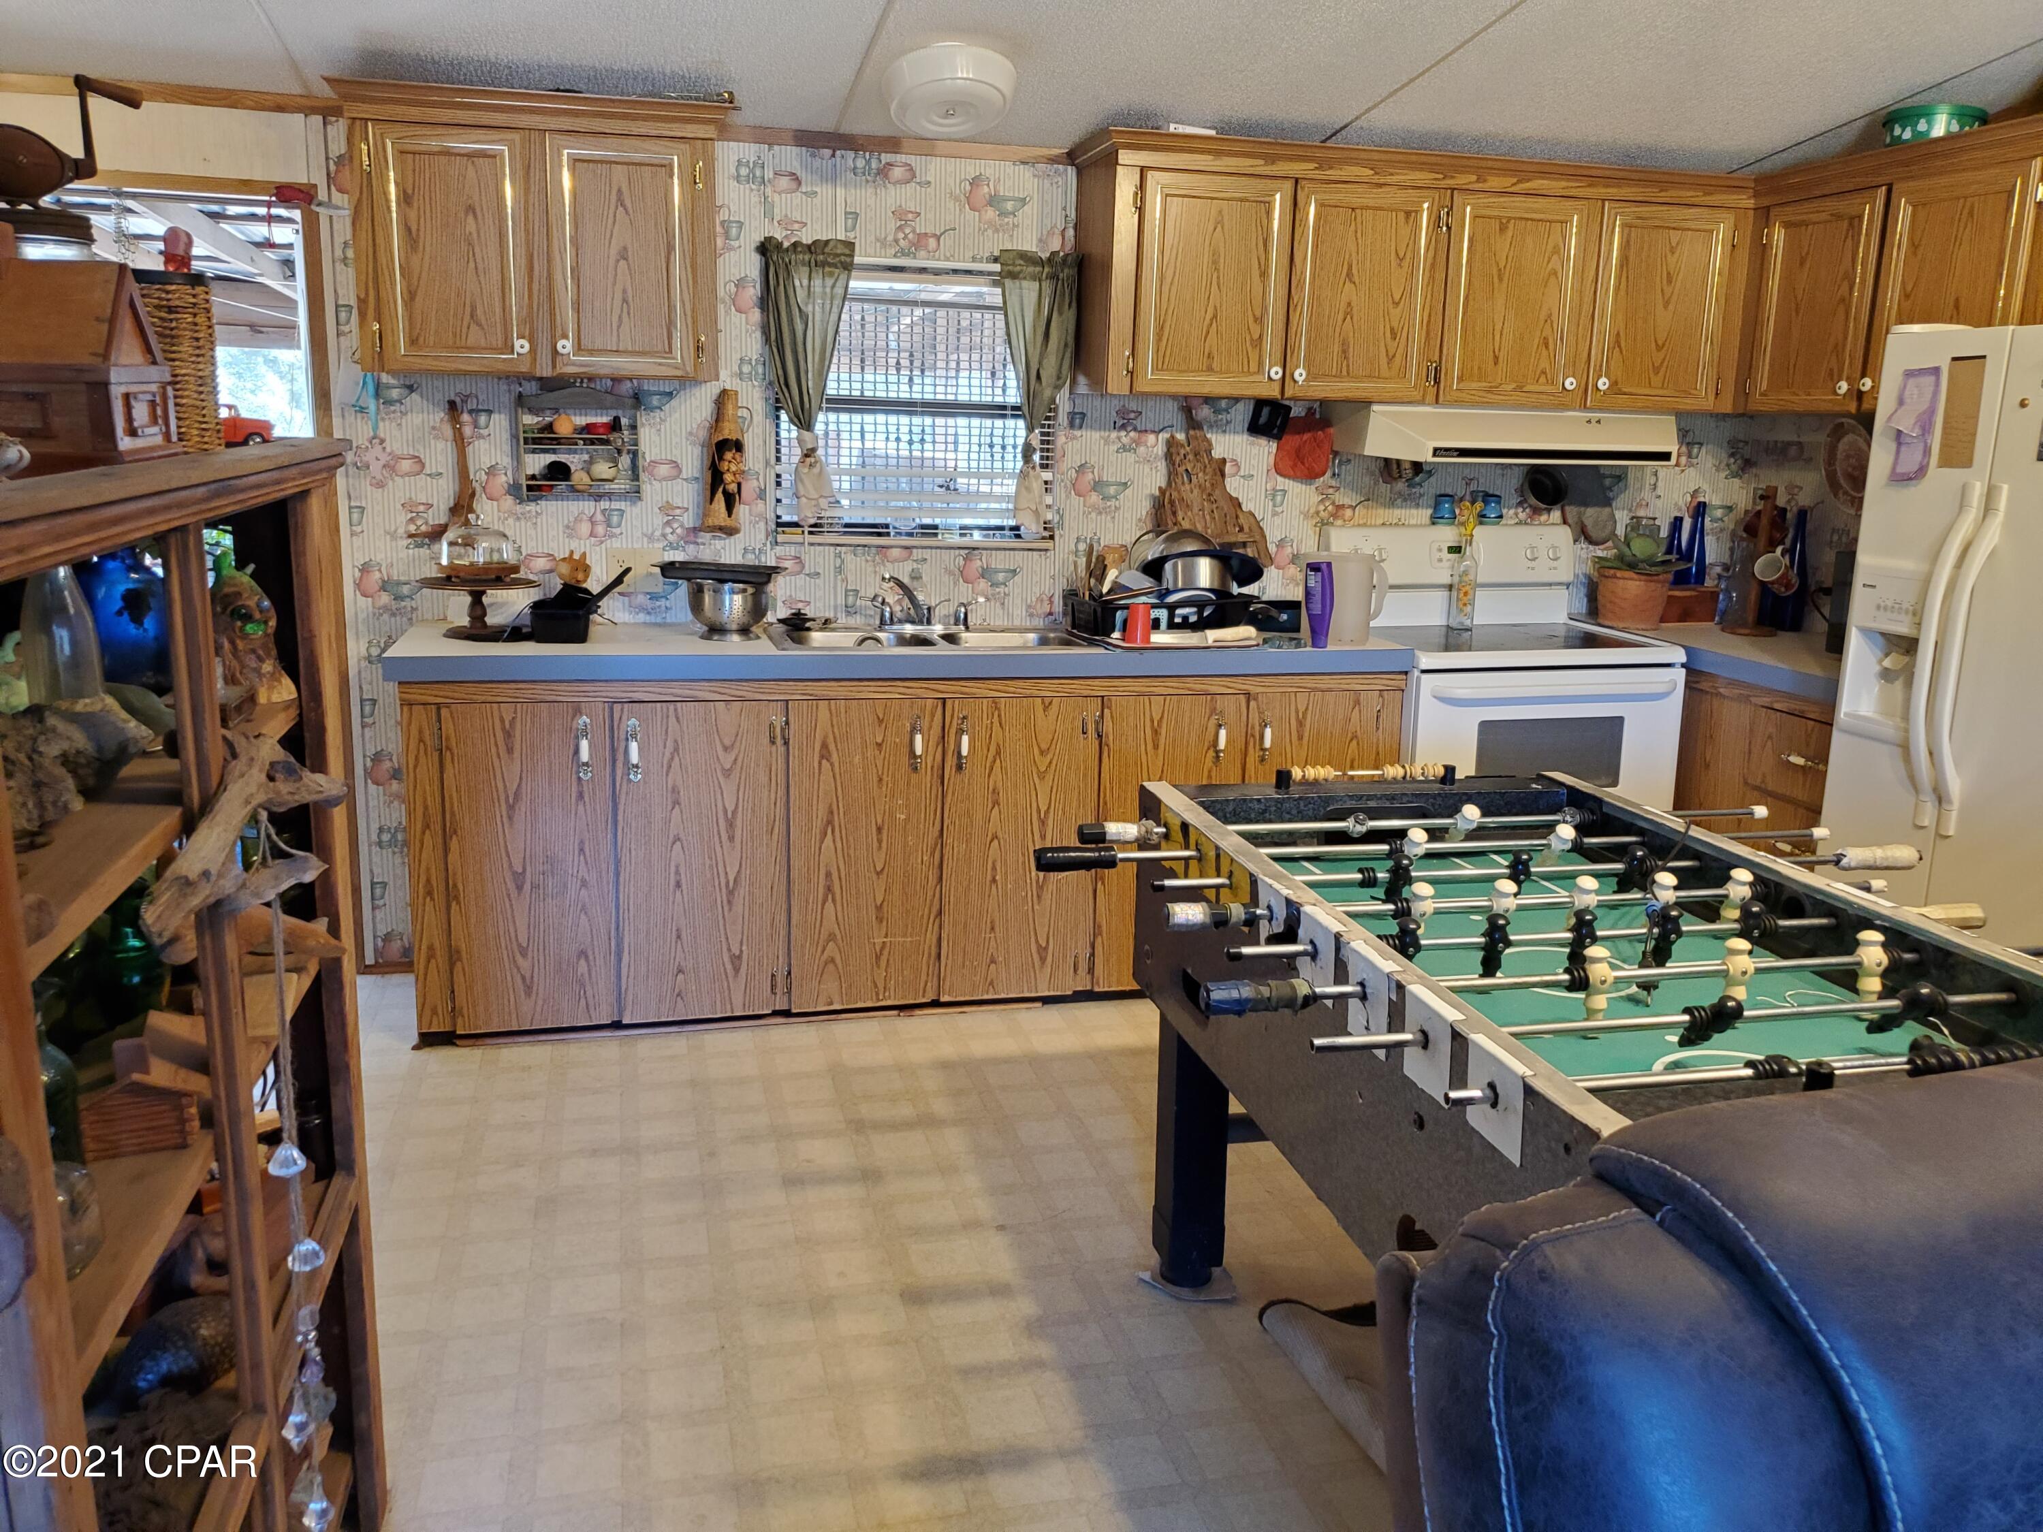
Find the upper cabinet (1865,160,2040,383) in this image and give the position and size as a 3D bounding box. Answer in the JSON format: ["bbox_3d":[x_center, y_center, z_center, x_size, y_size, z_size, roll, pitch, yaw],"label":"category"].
[{"bbox_3d":[2.259,-1.092,3.554,0.343,0.549,0.402,-2,13,-14],"label":"upper cabinet"}]

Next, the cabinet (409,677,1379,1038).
[{"bbox_3d":[-0.264,0.147,3.962,2.400,0.850,0.555,-2,12,-13],"label":"cabinet"}]

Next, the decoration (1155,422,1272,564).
[{"bbox_3d":[0.527,-0.761,4.202,0.375,0.420,0.090,-2,12,-13],"label":"decoration"}]

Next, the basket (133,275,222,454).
[{"bbox_3d":[-0.760,-0.362,1.378,0.085,0.157,0.085,-2,13,-14],"label":"basket"}]

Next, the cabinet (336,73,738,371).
[{"bbox_3d":[-1.101,-1.195,3.540,0.824,0.588,0.363,-2,13,-14],"label":"cabinet"}]

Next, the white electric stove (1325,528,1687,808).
[{"bbox_3d":[1.260,-0.049,4.232,0.772,1.165,0.666,-2,13,-14],"label":"white electric stove"}]

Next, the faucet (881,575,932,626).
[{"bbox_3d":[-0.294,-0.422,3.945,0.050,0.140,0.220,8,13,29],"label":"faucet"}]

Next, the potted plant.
[{"bbox_3d":[1.778,-0.532,4.414,0.284,0.266,0.274,-2,13,-14],"label":"potted plant"}]

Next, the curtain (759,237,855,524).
[{"bbox_3d":[-0.537,-0.966,3.897,0.230,0.700,0.080,-2,12,-13],"label":"curtain"}]

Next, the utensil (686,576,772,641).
[{"bbox_3d":[-0.707,-0.384,3.717,0.216,0.145,0.216,-2,13,-14],"label":"utensil"}]

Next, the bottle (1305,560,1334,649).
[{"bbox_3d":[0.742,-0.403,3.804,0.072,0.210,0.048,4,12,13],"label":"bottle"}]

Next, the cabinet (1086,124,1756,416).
[{"bbox_3d":[1.034,-1.271,4.059,1.815,0.614,0.385,-2,12,-13],"label":"cabinet"}]

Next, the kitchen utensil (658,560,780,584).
[{"bbox_3d":[-0.719,-0.461,3.696,0.323,0.045,0.216,1,12,-14],"label":"kitchen utensil"}]

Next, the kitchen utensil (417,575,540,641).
[{"bbox_3d":[-1.283,-0.376,3.645,0.285,0.145,0.285,-2,12,-13],"label":"kitchen utensil"}]

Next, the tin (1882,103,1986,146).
[{"bbox_3d":[2.192,-1.509,3.696,0.251,0.113,0.251,1,12,0],"label":"tin"}]

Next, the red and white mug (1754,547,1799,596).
[{"bbox_3d":[2.083,-0.534,4.230,0.100,0.115,0.088,27,6,-27],"label":"red and white mug"}]

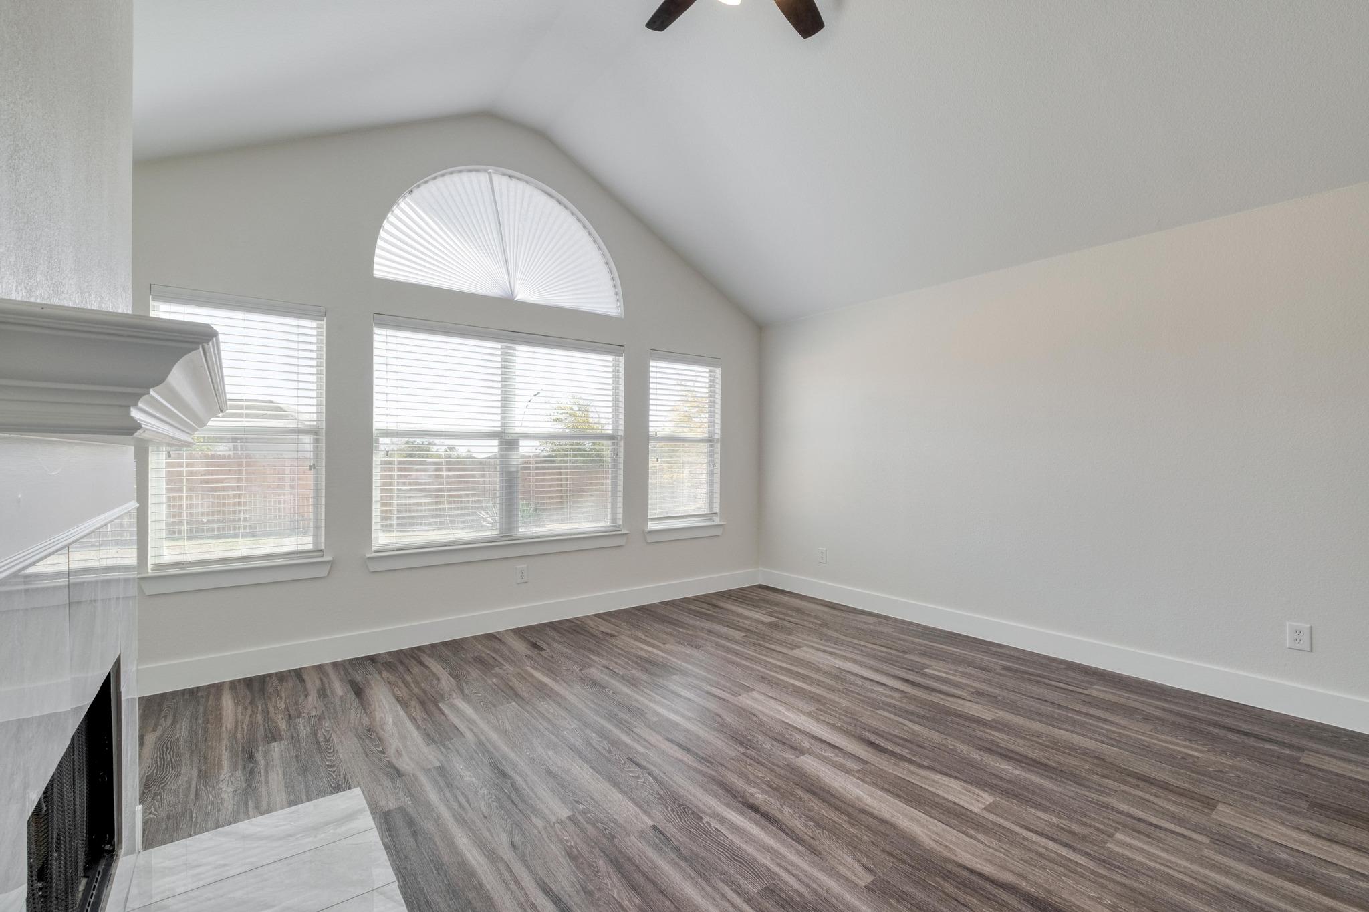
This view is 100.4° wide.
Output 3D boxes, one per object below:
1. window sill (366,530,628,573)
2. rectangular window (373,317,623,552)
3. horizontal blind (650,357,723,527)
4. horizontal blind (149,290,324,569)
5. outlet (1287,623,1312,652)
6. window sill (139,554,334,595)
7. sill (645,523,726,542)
[{"bbox_3d":[-1.236,0.666,4.117,1.886,0.117,0.105,0,0,-37],"label":"window sill"},{"bbox_3d":[-1.242,-0.140,4.140,1.808,1.496,0.065,0,0,-37],"label":"rectangular window"},{"bbox_3d":[-0.004,-0.136,5.090,0.788,1.510,0.090,0,0,-37],"label":"horizontal blind"},{"bbox_3d":[-2.478,-0.142,3.209,0.765,1.479,0.090,0,0,-37],"label":"horizontal blind"},{"bbox_3d":[2.937,0.867,2.723,0.010,0.126,0.081,0,0,-37],"label":"outlet"},{"bbox_3d":[-2.463,0.656,3.184,0.844,0.117,0.105,0,0,-37],"label":"window sill"},{"bbox_3d":[0.003,0.677,5.059,0.869,0.117,0.105,0,0,-37],"label":"sill"}]

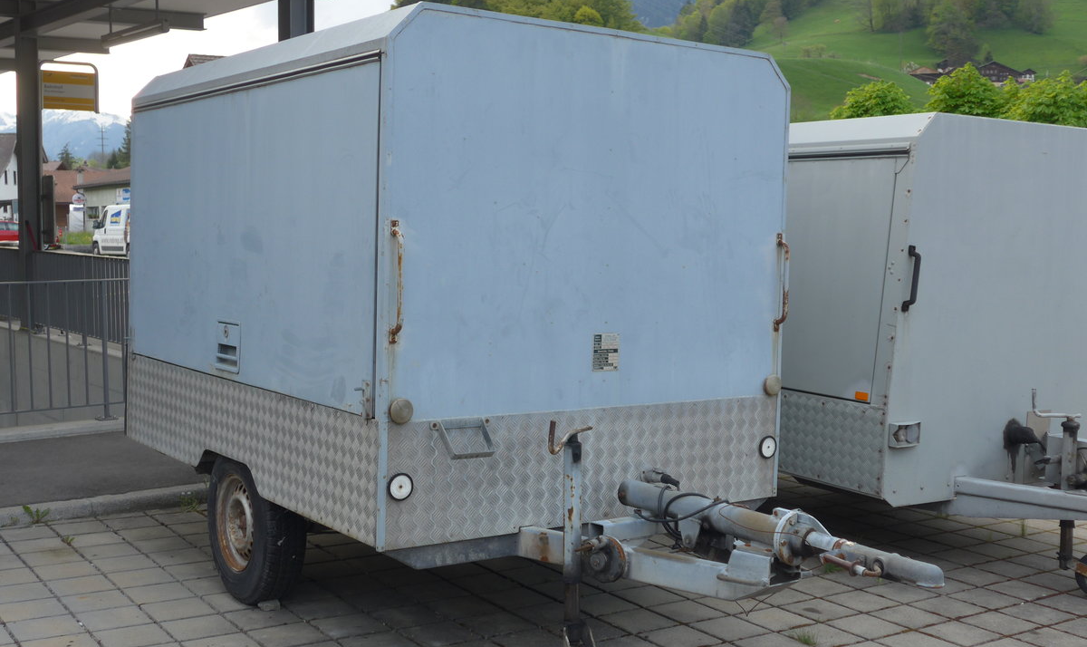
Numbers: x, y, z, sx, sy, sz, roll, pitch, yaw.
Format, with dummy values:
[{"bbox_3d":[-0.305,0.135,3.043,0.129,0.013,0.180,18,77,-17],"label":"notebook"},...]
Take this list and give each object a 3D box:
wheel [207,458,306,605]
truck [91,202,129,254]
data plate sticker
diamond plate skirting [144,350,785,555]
[{"bbox_3d":[-1.177,0.810,5.265,0.185,0.655,0.655,-1,5,-35],"label":"wheel"},{"bbox_3d":[-16.550,-3.750,52.400,2.050,2.270,5.200,-3,6,-44],"label":"truck"},{"bbox_3d":[0.227,0.103,4.628,0.120,0.136,0.003,-1,5,-35],"label":"data plate sticker"},{"bbox_3d":[-0.532,0.421,5.703,1.790,0.409,2.579,-1,5,-35],"label":"diamond plate skirting"}]

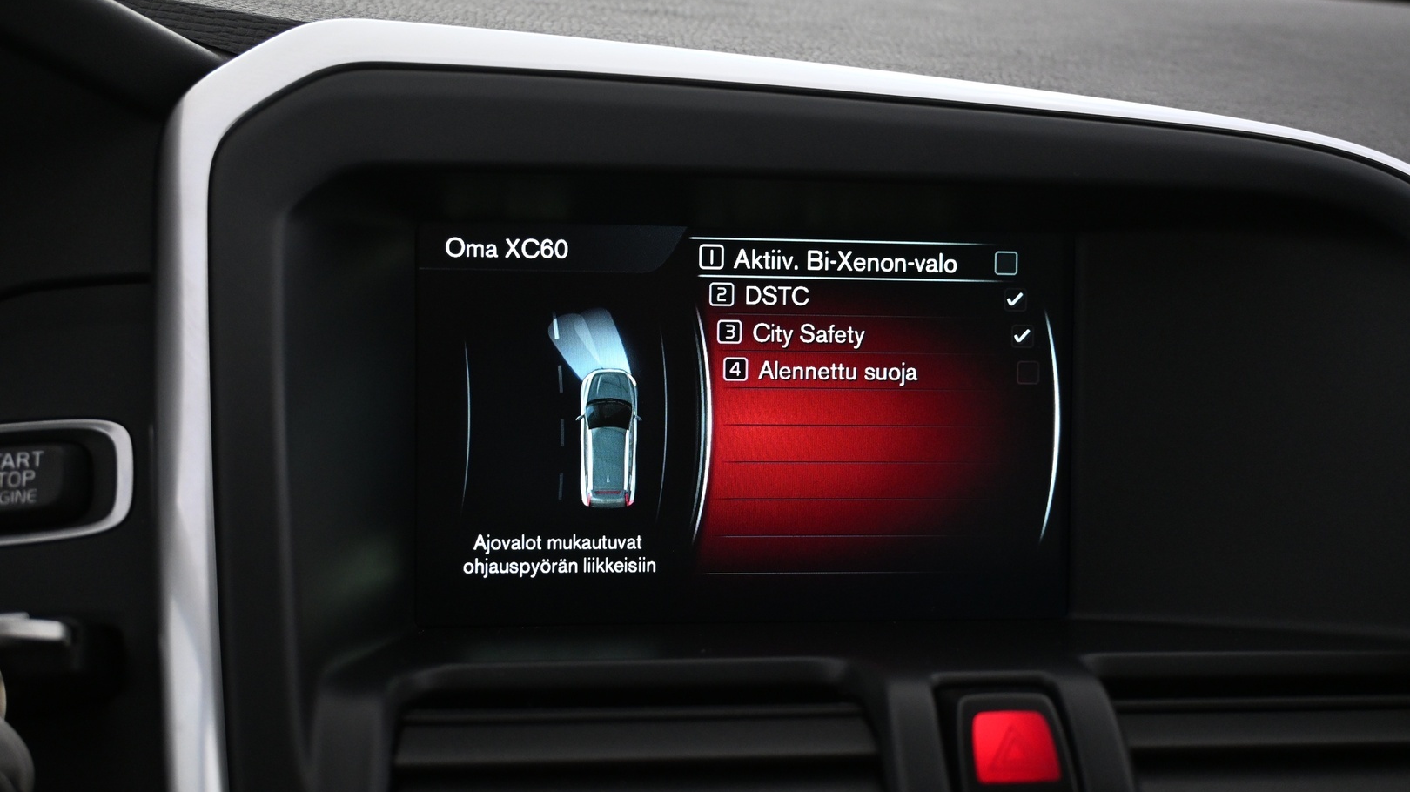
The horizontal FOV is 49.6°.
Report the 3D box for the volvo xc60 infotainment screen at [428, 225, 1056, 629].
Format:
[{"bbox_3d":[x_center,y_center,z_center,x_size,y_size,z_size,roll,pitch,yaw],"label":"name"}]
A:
[{"bbox_3d":[0.010,0.007,0.365,0.155,0.093,0.013,0,2,-6],"label":"volvo xc60 infotainment screen"}]

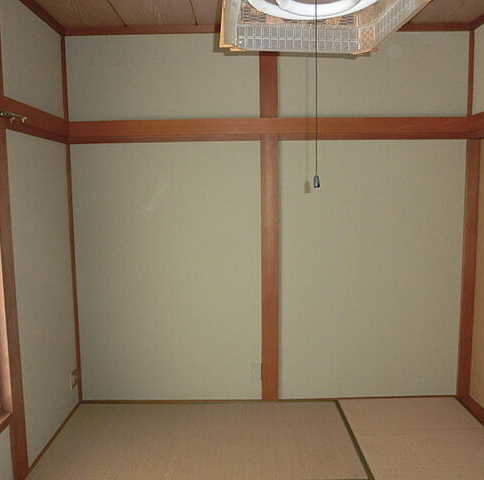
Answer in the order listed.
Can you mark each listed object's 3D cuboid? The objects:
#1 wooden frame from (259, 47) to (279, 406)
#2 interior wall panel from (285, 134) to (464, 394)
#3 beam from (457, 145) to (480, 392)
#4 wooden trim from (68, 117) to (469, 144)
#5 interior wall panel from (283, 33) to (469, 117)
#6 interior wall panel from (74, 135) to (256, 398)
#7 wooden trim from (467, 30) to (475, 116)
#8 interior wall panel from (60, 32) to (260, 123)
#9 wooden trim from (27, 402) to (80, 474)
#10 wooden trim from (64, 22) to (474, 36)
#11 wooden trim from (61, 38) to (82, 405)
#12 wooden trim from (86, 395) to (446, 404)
[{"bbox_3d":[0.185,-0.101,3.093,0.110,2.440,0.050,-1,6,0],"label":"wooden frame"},{"bbox_3d":[0.875,0.223,3.158,1.233,1.770,0.040,-1,6,0],"label":"interior wall panel"},{"bbox_3d":[1.537,0.218,3.149,0.090,1.775,0.080,-1,6,0],"label":"beam"},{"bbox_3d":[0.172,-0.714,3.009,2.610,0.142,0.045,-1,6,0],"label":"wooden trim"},{"bbox_3d":[0.857,-1.067,3.016,1.227,0.528,0.040,-1,6,0],"label":"interior wall panel"},{"bbox_3d":[-0.494,0.238,3.156,1.248,1.770,0.040,-1,6,0],"label":"interior wall panel"},{"bbox_3d":[1.482,-1.069,2.984,0.028,0.533,0.030,-1,6,0],"label":"wooden trim"},{"bbox_3d":[-0.506,-1.044,2.997,1.242,0.528,0.030,-1,6,0],"label":"interior wall panel"},{"bbox_3d":[-1.120,1.177,2.836,0.033,0.025,0.799,-1,6,0],"label":"wooden trim"},{"bbox_3d":[0.166,-1.347,2.946,2.643,0.060,0.045,-1,6,0],"label":"wooden trim"},{"bbox_3d":[-1.140,-0.079,3.094,0.038,2.464,0.040,-1,6,0],"label":"wooden trim"},{"bbox_3d":[0.198,1.124,3.230,2.610,0.022,0.030,-1,6,0],"label":"wooden trim"}]

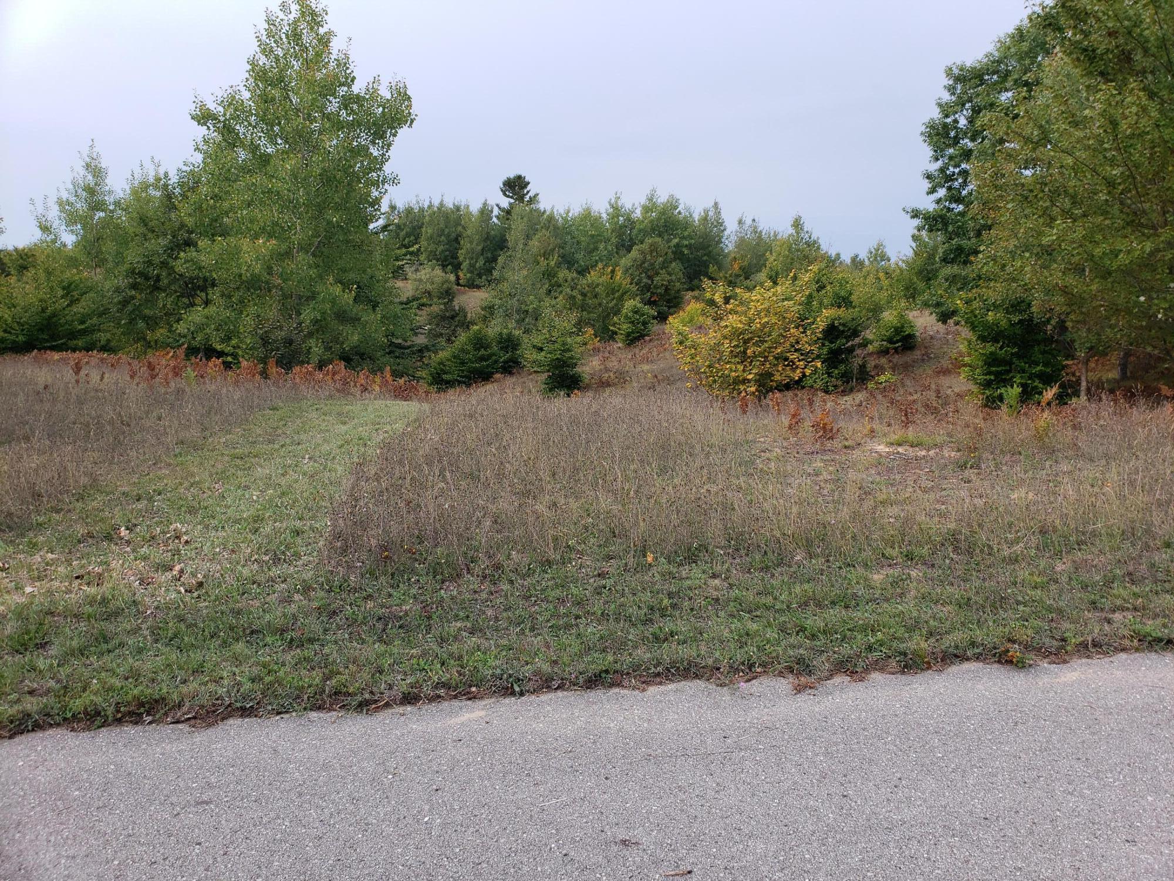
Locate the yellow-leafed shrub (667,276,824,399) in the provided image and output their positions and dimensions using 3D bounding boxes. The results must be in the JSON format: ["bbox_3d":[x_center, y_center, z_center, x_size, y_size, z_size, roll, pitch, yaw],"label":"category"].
[{"bbox_3d":[3.030,-1.900,16.800,2.900,2.400,2.600,0,7,0],"label":"yellow-leafed shrub"}]

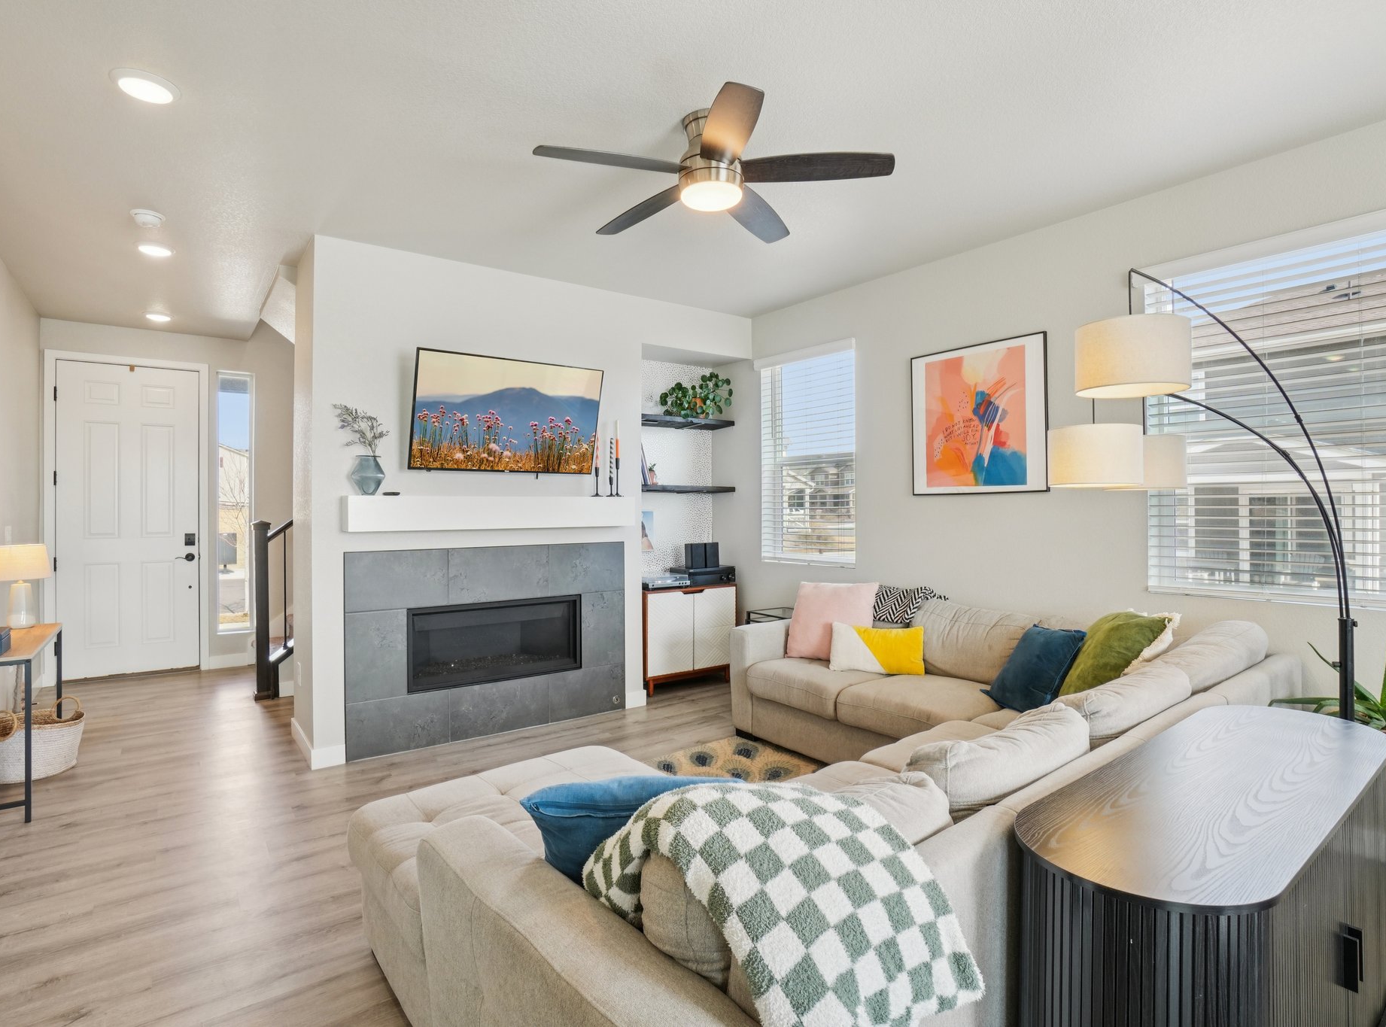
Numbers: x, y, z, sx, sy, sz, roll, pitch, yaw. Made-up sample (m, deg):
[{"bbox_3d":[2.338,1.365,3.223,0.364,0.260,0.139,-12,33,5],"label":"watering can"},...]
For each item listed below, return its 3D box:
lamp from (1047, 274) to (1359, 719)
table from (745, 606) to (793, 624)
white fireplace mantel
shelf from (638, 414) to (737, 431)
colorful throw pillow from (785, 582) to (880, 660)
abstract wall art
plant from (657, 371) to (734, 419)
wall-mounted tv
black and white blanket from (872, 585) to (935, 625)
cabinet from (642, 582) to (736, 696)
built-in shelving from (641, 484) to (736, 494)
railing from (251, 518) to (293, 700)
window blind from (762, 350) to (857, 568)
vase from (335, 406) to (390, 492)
[{"bbox_3d":[1.760,0.259,2.190,0.950,2.060,1.050,0,0,34],"label":"lamp"},{"bbox_3d":[0.647,0.975,4.270,0.370,0.620,0.420,-1,0,-37],"label":"table"},{"bbox_3d":[-1.138,-0.005,3.866,1.685,0.192,0.187,0,0,-34],"label":"white fireplace mantel"},{"bbox_3d":[-0.113,-0.720,4.963,0.884,0.044,0.260,0,0,-34],"label":"shelf"},{"bbox_3d":[0.810,0.625,3.700,0.480,0.470,0.170,0,-16,25],"label":"colorful throw pillow"},{"bbox_3d":[1.584,-0.525,3.610,0.031,0.839,0.785,0,0,-40],"label":"abstract wall art"},{"bbox_3d":[0.022,-0.877,4.773,0.520,0.350,0.330,-1,0,-32],"label":"plant"},{"bbox_3d":[-1.025,-0.551,3.690,1.100,0.630,0.060,-1,16,-37],"label":"wall-mounted tv"},{"bbox_3d":[1.165,0.502,3.520,0.220,0.230,0.400,-1,1,-38],"label":"black and white blanket"},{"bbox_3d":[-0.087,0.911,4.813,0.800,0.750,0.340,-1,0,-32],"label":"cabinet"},{"bbox_3d":[-0.113,-0.187,4.968,0.884,0.044,0.260,0,0,-34],"label":"built-in shelving"},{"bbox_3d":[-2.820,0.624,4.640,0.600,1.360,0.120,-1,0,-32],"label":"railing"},{"bbox_3d":[0.796,-0.379,4.569,0.068,1.487,0.863,0,0,-40],"label":"window blind"},{"bbox_3d":[-1.781,-0.347,3.453,0.260,0.489,0.218,0,0,-34],"label":"vase"}]

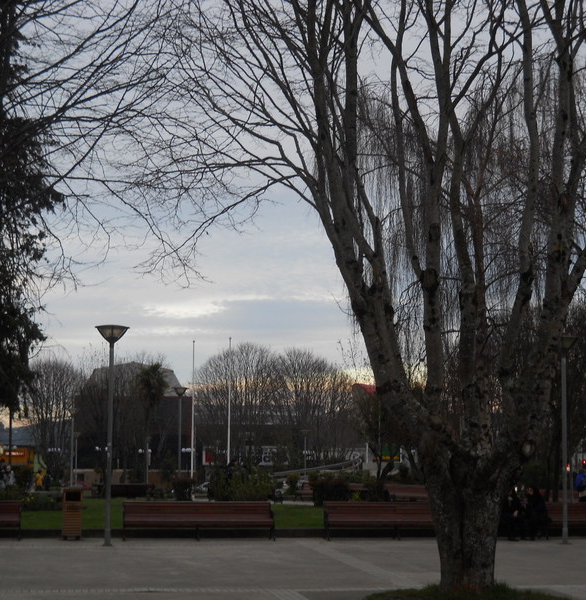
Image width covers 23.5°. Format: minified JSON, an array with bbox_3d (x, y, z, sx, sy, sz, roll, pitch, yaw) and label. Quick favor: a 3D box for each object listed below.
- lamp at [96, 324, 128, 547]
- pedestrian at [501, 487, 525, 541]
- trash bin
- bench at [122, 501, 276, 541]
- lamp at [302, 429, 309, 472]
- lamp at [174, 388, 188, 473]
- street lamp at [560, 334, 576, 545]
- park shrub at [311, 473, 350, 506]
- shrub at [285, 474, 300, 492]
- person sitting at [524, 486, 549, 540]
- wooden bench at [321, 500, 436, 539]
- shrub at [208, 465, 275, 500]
[{"bbox_3d":[-3.448,2.540,26.628,0.640,4.150,0.640,1,-7,-8],"label":"lamp"},{"bbox_3d":[4.728,4.653,30.684,0.500,1.140,0.700,2,-7,-10],"label":"pedestrian"},{"bbox_3d":[-4.416,4.312,28.368,0.430,1.020,0.430,1,-7,-8],"label":"trash bin"},{"bbox_3d":[-1.979,4.664,29.788,3.140,0.810,0.660,1,-7,-9],"label":"bench"},{"bbox_3d":[0.939,11.998,107.279,0.640,4.150,0.640,1,-7,-8],"label":"lamp"},{"bbox_3d":[-4.280,5.570,53.751,0.640,4.330,0.640,0,-7,0],"label":"lamp"},{"bbox_3d":[5.705,2.933,29.648,0.640,4.330,0.640,0,-7,0],"label":"street lamp"},{"bbox_3d":[1.253,6.399,47.642,1.150,1.130,1.080,1,-7,-8],"label":"park shrub"},{"bbox_3d":[-0.019,8.059,61.618,0.620,0.920,0.620,1,-7,-8],"label":"shrub"},{"bbox_3d":[5.302,4.695,31.011,0.500,1.140,0.660,-3,-8,30],"label":"person sitting"},{"bbox_3d":[2.126,4.580,29.229,2.980,0.780,0.670,1,-7,-8],"label":"wooden bench"},{"bbox_3d":[-2.076,7.476,57.090,2.750,1.550,2.200,0,-7,0],"label":"shrub"}]

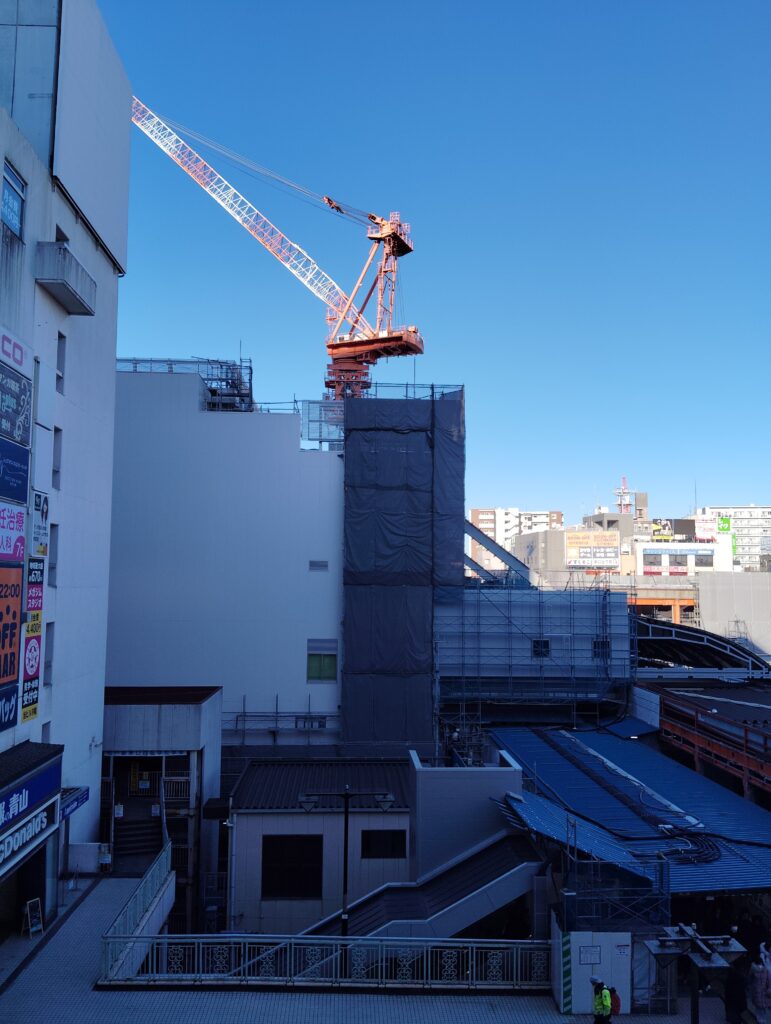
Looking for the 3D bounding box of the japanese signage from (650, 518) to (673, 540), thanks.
[{"bbox_3d":[50.571,3.209,152.000,3.836,3.961,0.500,1,-5,-3],"label":"japanese signage"}]

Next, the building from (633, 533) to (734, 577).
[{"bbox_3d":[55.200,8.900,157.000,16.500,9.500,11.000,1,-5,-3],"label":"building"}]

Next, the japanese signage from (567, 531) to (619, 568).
[{"bbox_3d":[33.928,6.155,136.000,9.057,6.107,0.600,1,-5,-3],"label":"japanese signage"}]

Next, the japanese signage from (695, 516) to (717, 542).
[{"bbox_3d":[58.633,3.209,152.000,3.785,4.696,0.500,1,-5,-3],"label":"japanese signage"}]

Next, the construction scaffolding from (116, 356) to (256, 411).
[{"bbox_3d":[-12.970,-8.344,54.300,8.300,3.200,4.000,1,-5,-3],"label":"construction scaffolding"}]

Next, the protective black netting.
[{"bbox_3d":[1.098,3.237,50.400,7.133,20.964,2.000,1,-5,-3],"label":"protective black netting"}]

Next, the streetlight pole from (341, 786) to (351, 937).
[{"bbox_3d":[-1.230,10.790,25.500,0.200,5.035,0.200,1,-5,-3],"label":"streetlight pole"}]

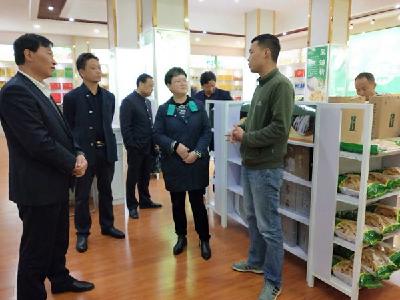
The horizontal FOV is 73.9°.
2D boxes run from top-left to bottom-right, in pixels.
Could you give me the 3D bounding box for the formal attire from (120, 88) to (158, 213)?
[{"bbox_3d":[-0.730,0.012,3.280,0.320,1.400,0.460,4,8,28],"label":"formal attire"}]

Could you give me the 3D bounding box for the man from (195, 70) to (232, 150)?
[{"bbox_3d":[0.170,-0.082,3.267,0.500,1.710,0.380,-2,8,-15],"label":"man"}]

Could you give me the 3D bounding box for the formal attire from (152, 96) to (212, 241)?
[{"bbox_3d":[-0.155,0.150,2.309,0.490,1.260,0.320,-1,8,-9],"label":"formal attire"}]

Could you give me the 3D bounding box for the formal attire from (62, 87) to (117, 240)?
[{"bbox_3d":[-0.965,0.130,2.458,0.500,1.380,0.330,-7,10,-42],"label":"formal attire"}]

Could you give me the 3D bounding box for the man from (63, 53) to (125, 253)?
[{"bbox_3d":[-0.955,0.016,2.443,0.520,1.730,0.400,-7,10,-42],"label":"man"}]

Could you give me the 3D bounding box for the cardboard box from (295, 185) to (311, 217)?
[{"bbox_3d":[0.861,0.357,2.022,0.180,0.245,0.165,-4,8,-27],"label":"cardboard box"}]

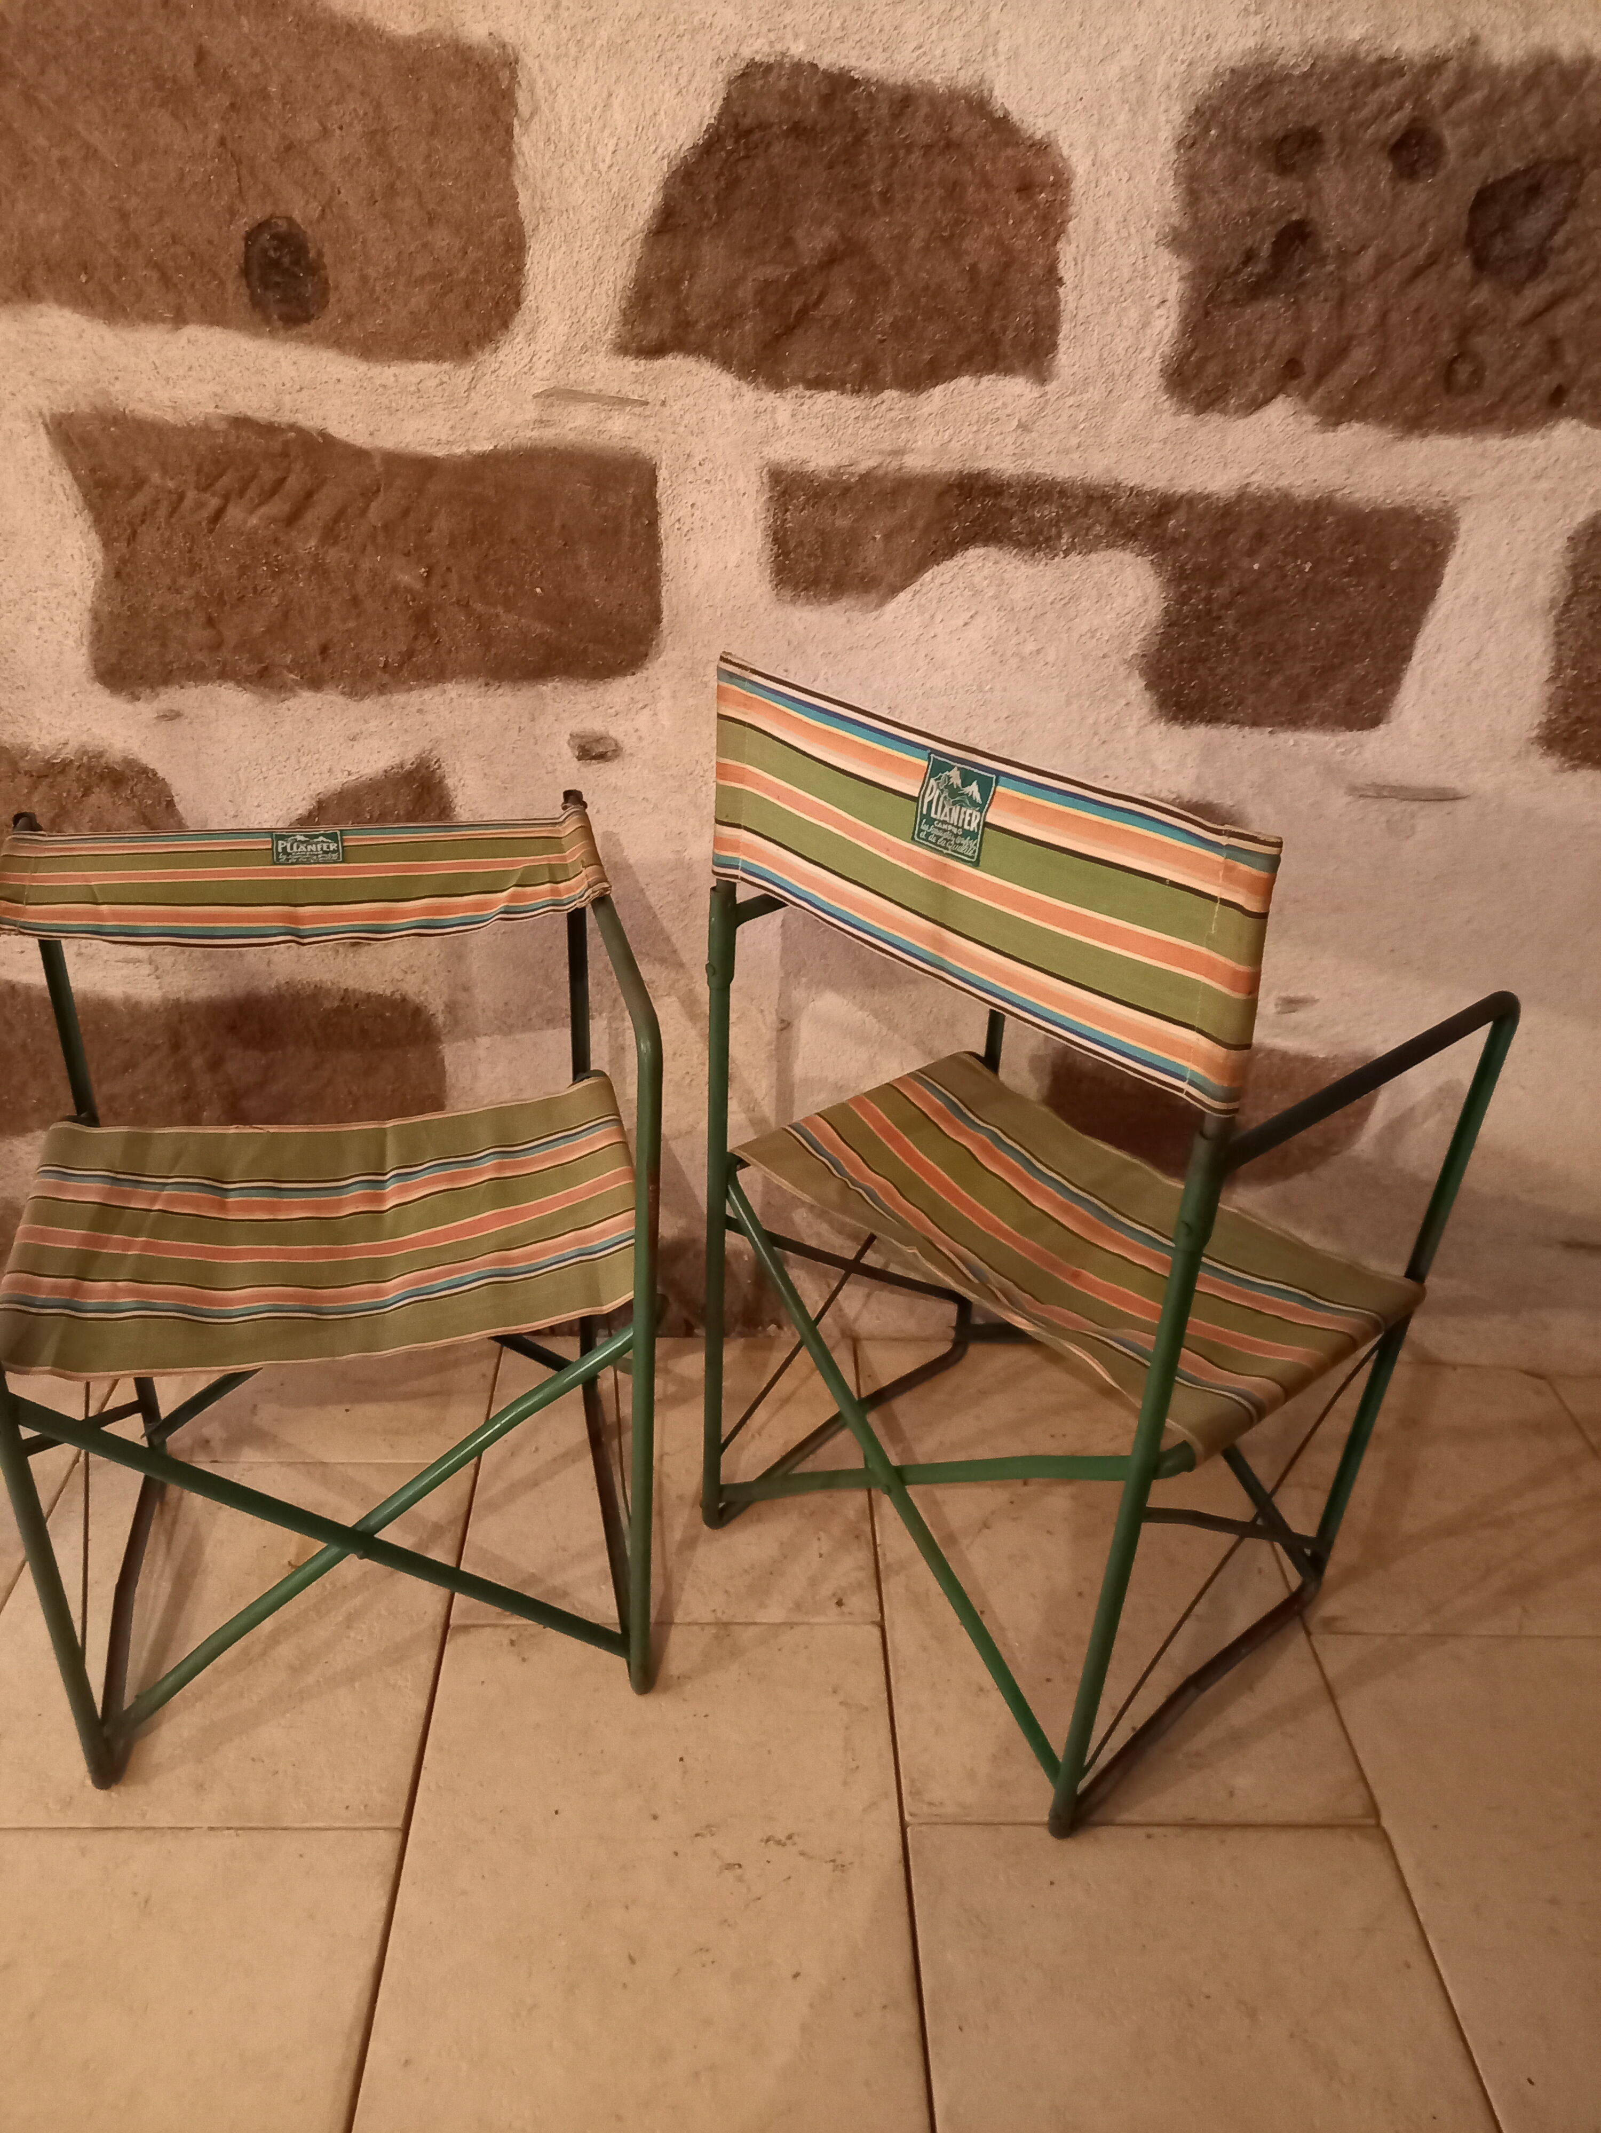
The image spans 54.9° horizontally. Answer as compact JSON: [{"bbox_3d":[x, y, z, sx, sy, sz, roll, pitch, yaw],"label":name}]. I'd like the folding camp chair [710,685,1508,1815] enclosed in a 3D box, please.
[{"bbox_3d":[0.222,0.101,1.239,0.397,0.845,0.449,-24,41,-37],"label":"folding camp chair"}]

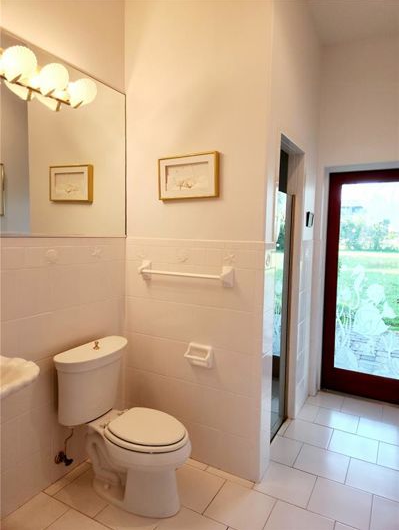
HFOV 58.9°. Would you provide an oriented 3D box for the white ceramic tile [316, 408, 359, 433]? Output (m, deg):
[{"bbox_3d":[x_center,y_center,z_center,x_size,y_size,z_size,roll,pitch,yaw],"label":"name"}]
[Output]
[{"bbox_3d":[1.089,1.232,2.802,0.305,0.012,0.305,4,5,29],"label":"white ceramic tile"}]

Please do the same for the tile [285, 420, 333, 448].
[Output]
[{"bbox_3d":[0.808,1.244,2.609,0.305,0.012,0.305,4,5,29],"label":"tile"}]

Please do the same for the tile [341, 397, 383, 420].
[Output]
[{"bbox_3d":[1.377,1.221,2.991,0.305,0.012,0.305,4,5,29],"label":"tile"}]

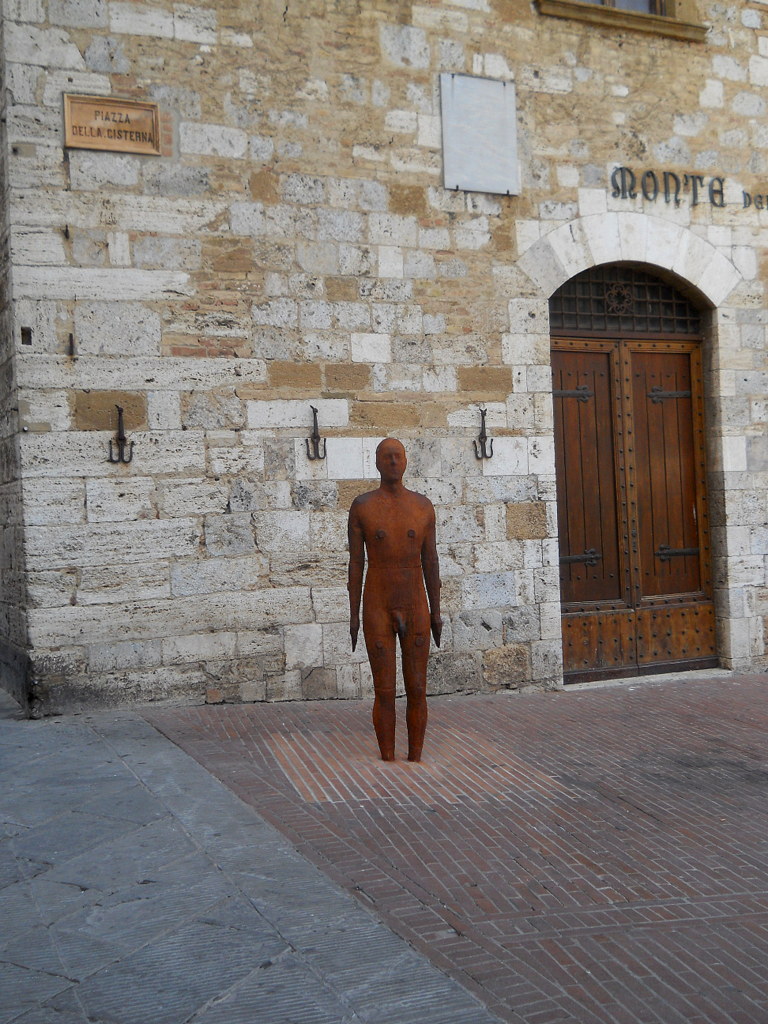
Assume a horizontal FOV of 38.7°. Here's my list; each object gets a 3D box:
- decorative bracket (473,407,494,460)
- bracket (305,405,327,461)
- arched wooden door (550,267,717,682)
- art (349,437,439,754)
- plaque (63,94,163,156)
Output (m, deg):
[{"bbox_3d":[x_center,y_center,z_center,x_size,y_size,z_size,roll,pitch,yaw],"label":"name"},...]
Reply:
[{"bbox_3d":[0.777,-0.619,8.604,0.165,0.400,0.095,-2,-1,-24],"label":"decorative bracket"},{"bbox_3d":[-0.508,-0.588,8.043,0.155,0.400,0.095,-2,-1,-24],"label":"bracket"},{"bbox_3d":[2.143,-0.361,9.469,1.700,3.550,0.160,-2,-1,-24],"label":"arched wooden door"},{"bbox_3d":[0.067,0.492,6.120,0.530,1.800,0.310,-2,-1,-8],"label":"art"},{"bbox_3d":[-1.858,-2.674,7.544,0.645,0.370,0.050,-2,-1,-24],"label":"plaque"}]

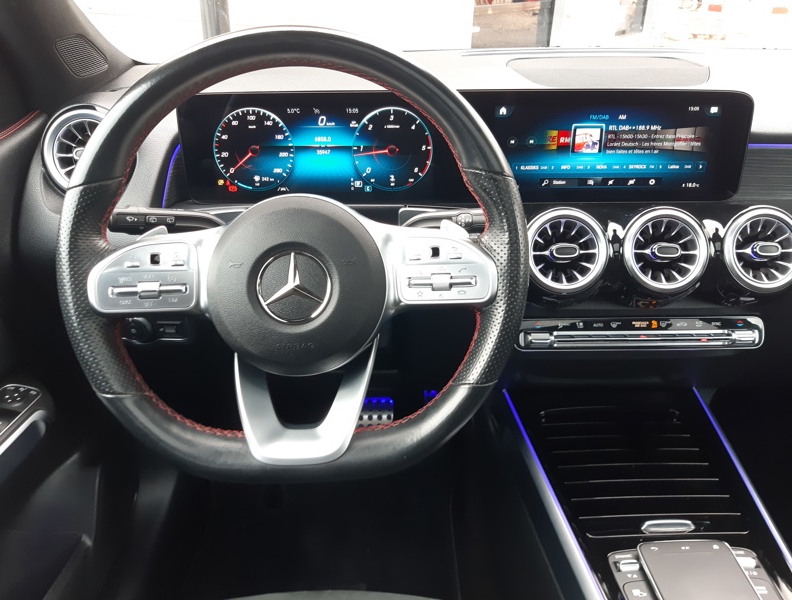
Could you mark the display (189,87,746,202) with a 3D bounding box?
[{"bbox_3d":[0.074,-0.170,0.673,0.620,0.119,0.030,0,14,0],"label":"display"}]

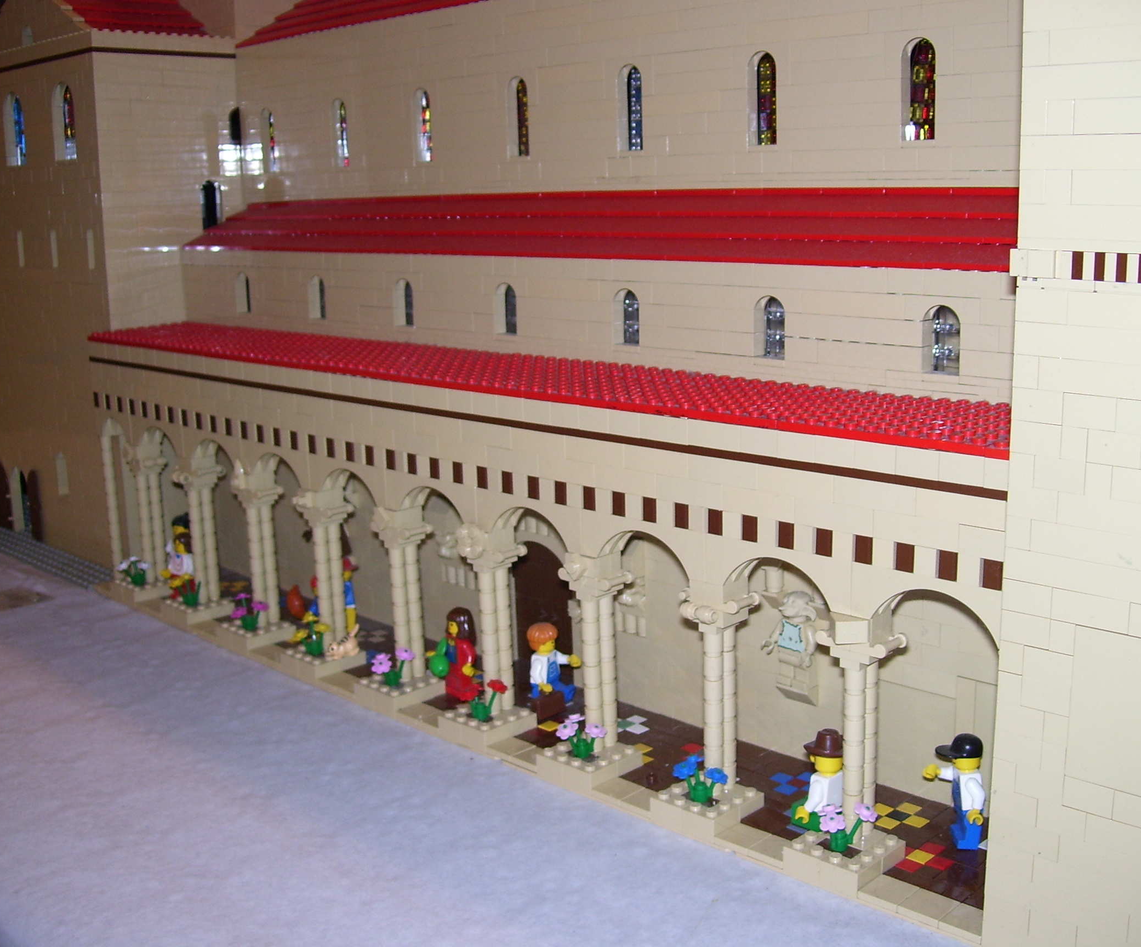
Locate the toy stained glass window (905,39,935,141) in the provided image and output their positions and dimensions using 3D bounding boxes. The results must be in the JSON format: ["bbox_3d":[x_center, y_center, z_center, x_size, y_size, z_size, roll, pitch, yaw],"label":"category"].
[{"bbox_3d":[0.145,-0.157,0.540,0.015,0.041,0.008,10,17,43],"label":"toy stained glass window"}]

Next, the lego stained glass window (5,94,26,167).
[{"bbox_3d":[-0.374,-0.234,0.895,0.029,0.050,0.007,10,19,43],"label":"lego stained glass window"}]

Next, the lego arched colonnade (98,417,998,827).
[{"bbox_3d":[-0.077,0.052,0.633,0.610,0.104,0.026,10,17,43],"label":"lego arched colonnade"}]

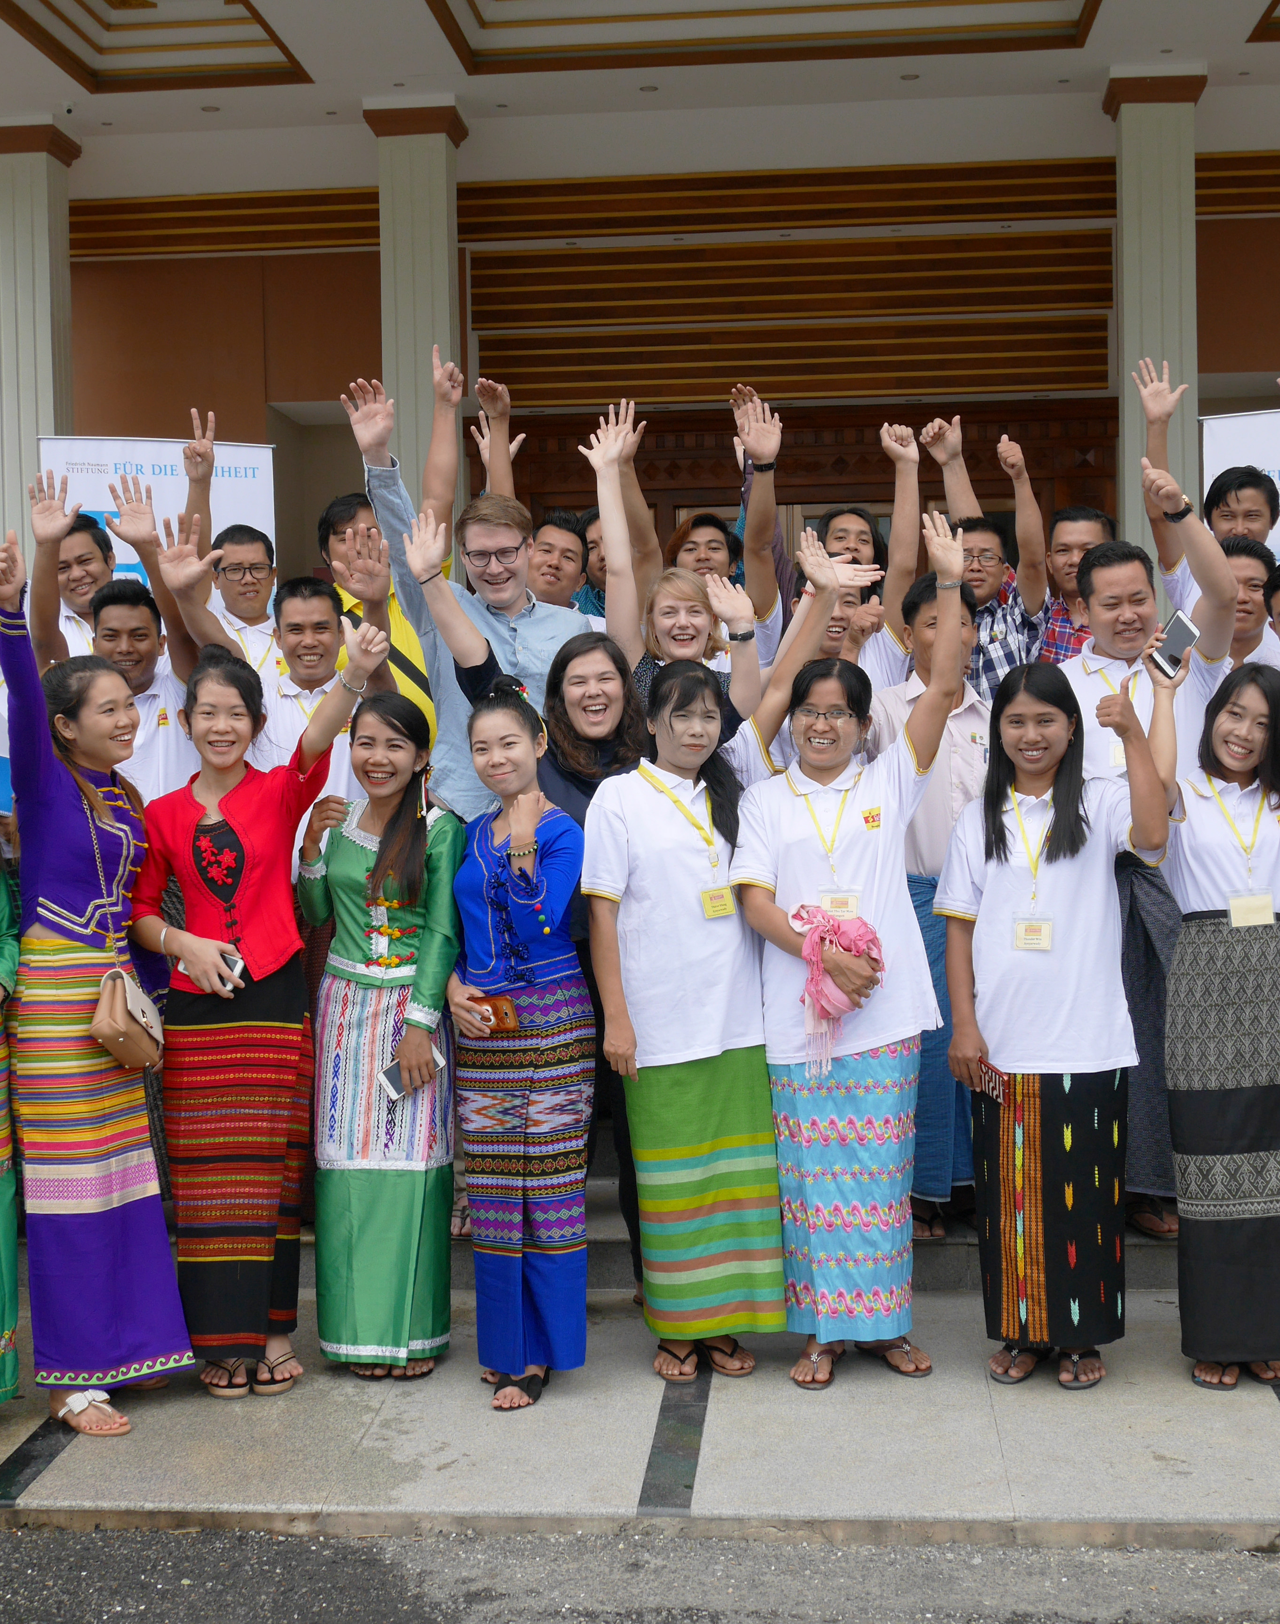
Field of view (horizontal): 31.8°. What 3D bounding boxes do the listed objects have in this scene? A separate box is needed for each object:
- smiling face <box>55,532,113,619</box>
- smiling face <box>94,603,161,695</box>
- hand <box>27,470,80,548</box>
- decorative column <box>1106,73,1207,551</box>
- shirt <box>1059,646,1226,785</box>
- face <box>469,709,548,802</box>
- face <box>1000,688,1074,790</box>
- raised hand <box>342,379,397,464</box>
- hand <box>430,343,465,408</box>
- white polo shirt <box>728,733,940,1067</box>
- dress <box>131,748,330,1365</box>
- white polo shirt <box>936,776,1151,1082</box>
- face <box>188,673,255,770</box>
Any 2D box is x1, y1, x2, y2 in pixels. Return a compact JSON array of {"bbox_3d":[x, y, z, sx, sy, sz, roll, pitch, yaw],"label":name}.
[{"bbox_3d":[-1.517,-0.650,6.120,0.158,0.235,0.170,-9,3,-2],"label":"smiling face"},{"bbox_3d":[-1.236,-0.391,5.430,0.155,0.205,0.150,-1,3,-9],"label":"smiling face"},{"bbox_3d":[-1.433,-0.739,5.500,0.125,0.190,0.055,-3,3,-9],"label":"hand"},{"bbox_3d":[3.615,-2.617,15.673,0.660,4.950,0.660,-1,4,5],"label":"decorative column"},{"bbox_3d":[1.183,-0.136,5.500,0.520,0.600,0.290,-1,4,6],"label":"shirt"},{"bbox_3d":[-0.282,-0.126,4.850,0.155,0.200,0.150,0,3,16],"label":"face"},{"bbox_3d":[0.851,-0.158,4.840,0.160,0.210,0.150,0,3,14],"label":"face"},{"bbox_3d":[-0.657,-0.945,5.450,0.130,0.204,0.080,-1,2,-5],"label":"raised hand"},{"bbox_3d":[-0.531,-1.203,6.200,0.095,0.180,0.075,-4,4,-6],"label":"hand"},{"bbox_3d":[0.433,0.196,5.019,0.465,0.736,0.280,-1,2,3],"label":"white polo shirt"},{"bbox_3d":[-0.898,0.515,4.930,0.430,1.340,0.300,-2,4,-7],"label":"dress"},{"bbox_3d":[0.876,0.249,4.910,0.460,0.650,0.270,0,3,16],"label":"white polo shirt"},{"bbox_3d":[-0.915,-0.198,4.933,0.151,0.224,0.160,-1,2,-9],"label":"face"}]

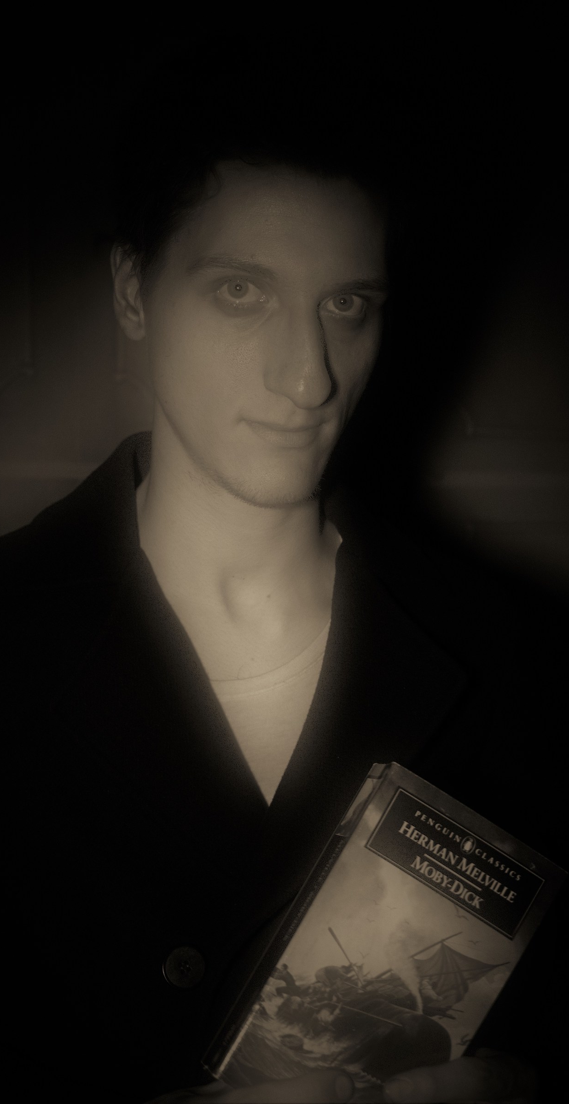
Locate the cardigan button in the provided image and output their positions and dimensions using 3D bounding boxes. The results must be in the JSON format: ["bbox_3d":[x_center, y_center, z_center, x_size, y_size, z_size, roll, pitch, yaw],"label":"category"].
[{"bbox_3d":[-0.061,0.251,0.835,0.025,0.025,0.004,0,-7,-16],"label":"cardigan button"}]

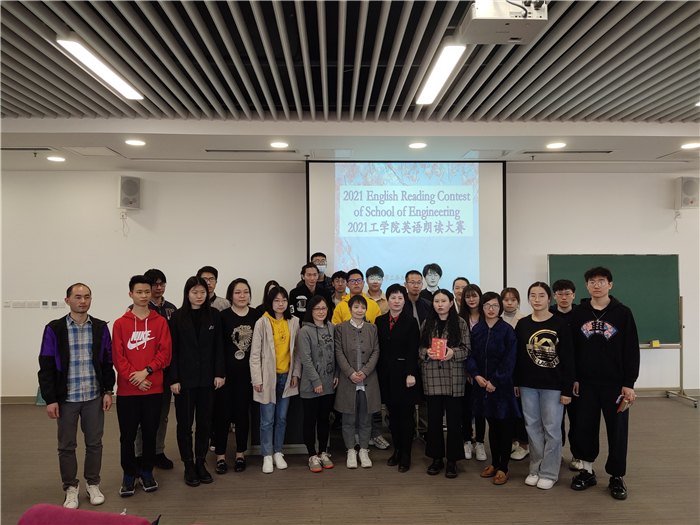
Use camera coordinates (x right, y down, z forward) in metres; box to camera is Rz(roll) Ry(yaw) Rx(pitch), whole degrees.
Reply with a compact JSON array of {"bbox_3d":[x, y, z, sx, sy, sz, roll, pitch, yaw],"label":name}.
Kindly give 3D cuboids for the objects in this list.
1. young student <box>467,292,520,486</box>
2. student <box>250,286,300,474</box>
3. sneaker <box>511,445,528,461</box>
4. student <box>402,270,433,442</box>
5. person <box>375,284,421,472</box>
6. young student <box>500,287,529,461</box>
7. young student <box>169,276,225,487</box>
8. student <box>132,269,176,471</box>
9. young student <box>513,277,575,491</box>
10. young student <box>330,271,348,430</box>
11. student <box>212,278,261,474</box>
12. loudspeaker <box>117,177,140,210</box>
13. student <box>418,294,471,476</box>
[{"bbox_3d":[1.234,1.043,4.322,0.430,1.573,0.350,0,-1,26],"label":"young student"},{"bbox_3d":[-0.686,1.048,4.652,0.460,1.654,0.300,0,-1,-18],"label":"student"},{"bbox_3d":[1.605,1.765,4.770,0.250,0.105,0.100,0,-1,-37],"label":"sneaker"},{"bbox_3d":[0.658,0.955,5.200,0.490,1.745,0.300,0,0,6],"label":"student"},{"bbox_3d":[0.434,1.017,4.565,0.430,1.636,0.320,0,0,13],"label":"person"},{"bbox_3d":[1.572,1.030,4.830,0.440,1.582,0.300,-1,0,20],"label":"young student"},{"bbox_3d":[-1.288,0.974,4.270,0.470,1.711,0.300,0,0,-22],"label":"young student"},{"bbox_3d":[-1.827,0.971,4.723,0.480,1.821,0.300,0,-1,-25],"label":"student"},{"bbox_3d":[1.628,1.013,4.254,0.500,1.689,0.300,0,-1,14],"label":"young student"},{"bbox_3d":[-0.109,0.989,5.772,0.470,1.784,0.290,0,0,-4],"label":"young student"},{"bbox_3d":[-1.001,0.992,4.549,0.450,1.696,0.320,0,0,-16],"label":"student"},{"bbox_3d":[-2.864,-0.907,6.580,0.250,0.415,0.240,0,-1,-40],"label":"loudspeaker"},{"bbox_3d":[0.841,1.038,4.467,0.450,1.589,0.360,0,0,16],"label":"student"}]

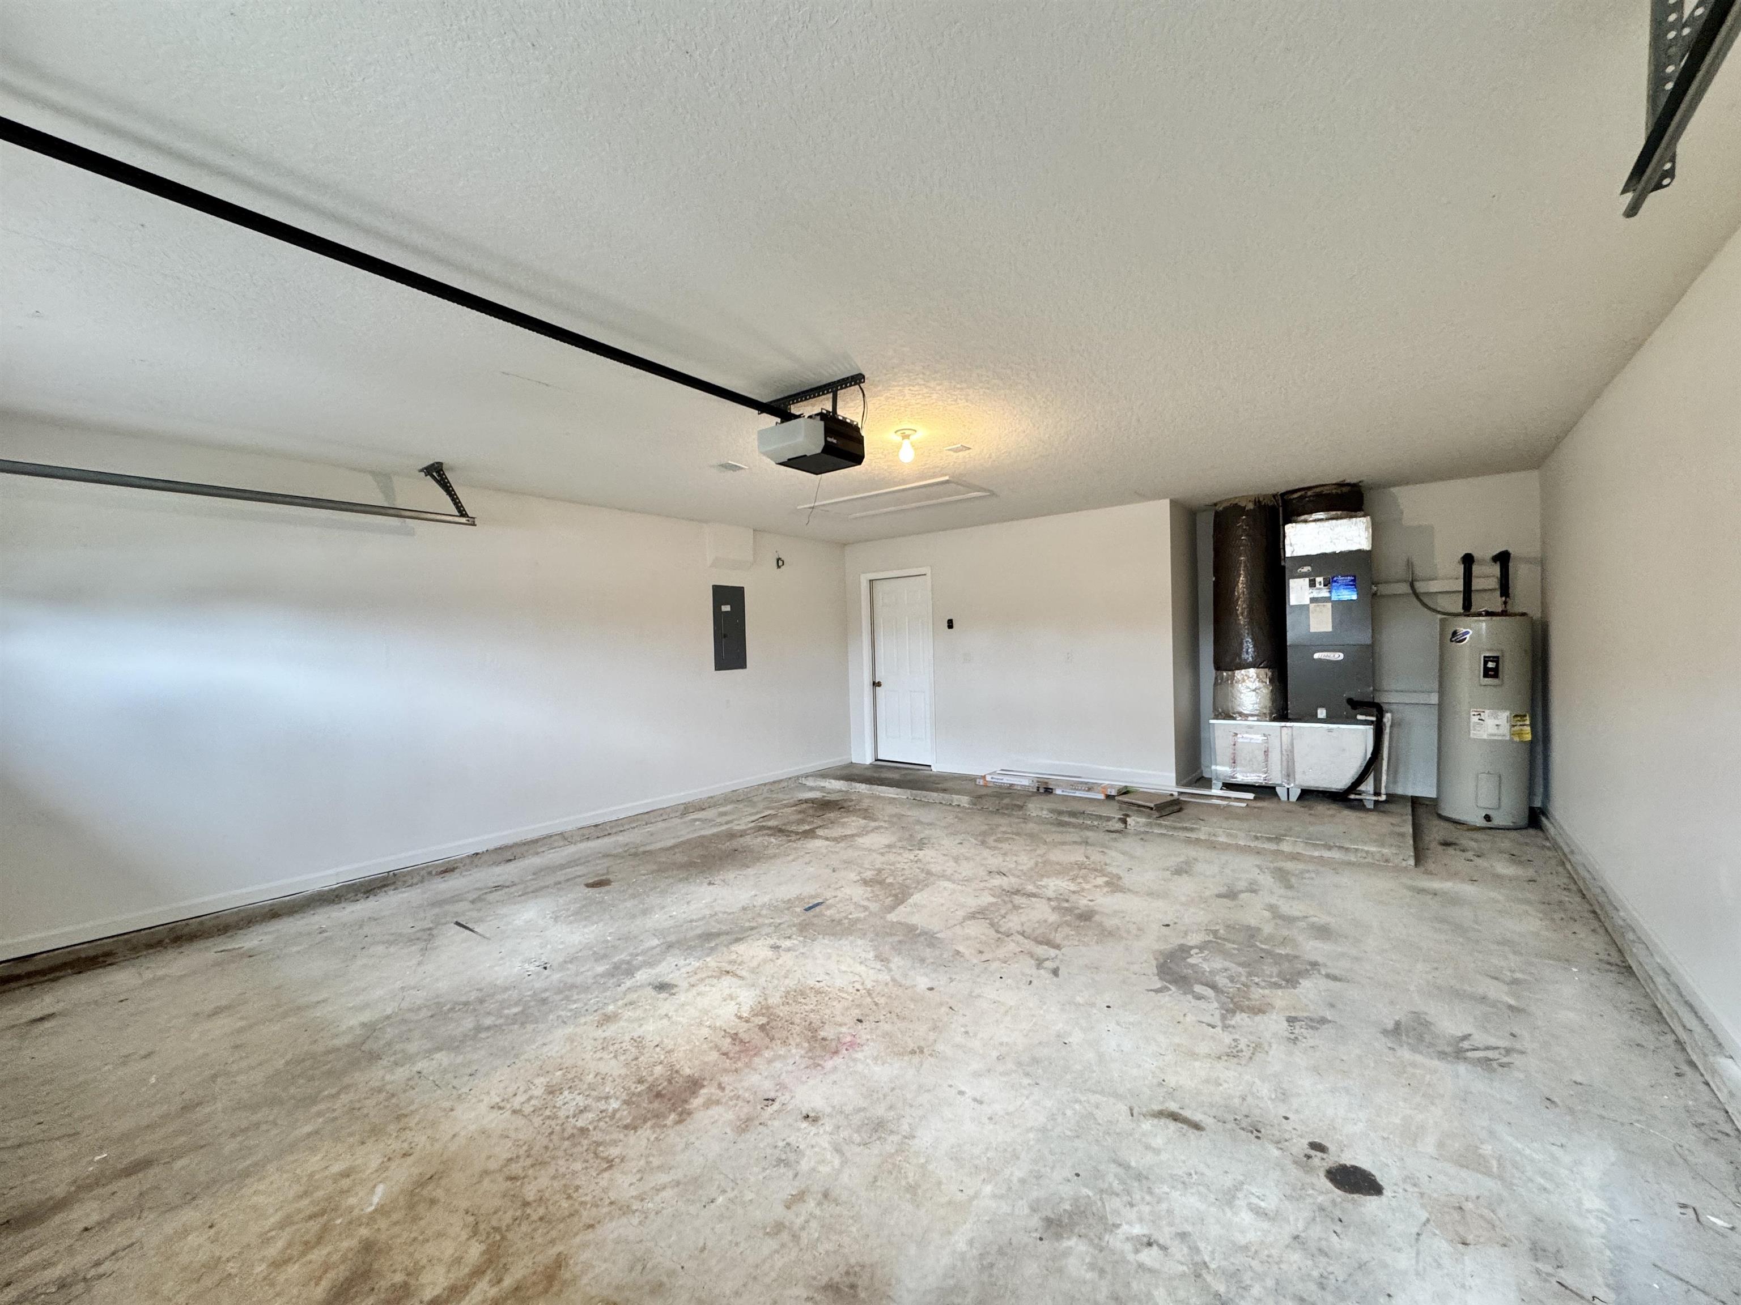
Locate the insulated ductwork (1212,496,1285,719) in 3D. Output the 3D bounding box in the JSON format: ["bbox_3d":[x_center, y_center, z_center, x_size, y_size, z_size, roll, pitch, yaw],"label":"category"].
[{"bbox_3d":[3.189,-0.357,5.947,0.525,1.830,0.525,-1,1,37],"label":"insulated ductwork"}]

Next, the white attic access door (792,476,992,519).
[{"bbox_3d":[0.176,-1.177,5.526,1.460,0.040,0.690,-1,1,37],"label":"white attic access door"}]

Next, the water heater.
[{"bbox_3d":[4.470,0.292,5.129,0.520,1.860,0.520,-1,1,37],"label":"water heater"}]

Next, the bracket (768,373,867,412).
[{"bbox_3d":[-0.267,-1.127,3.111,0.620,0.050,0.050,-1,1,37],"label":"bracket"}]

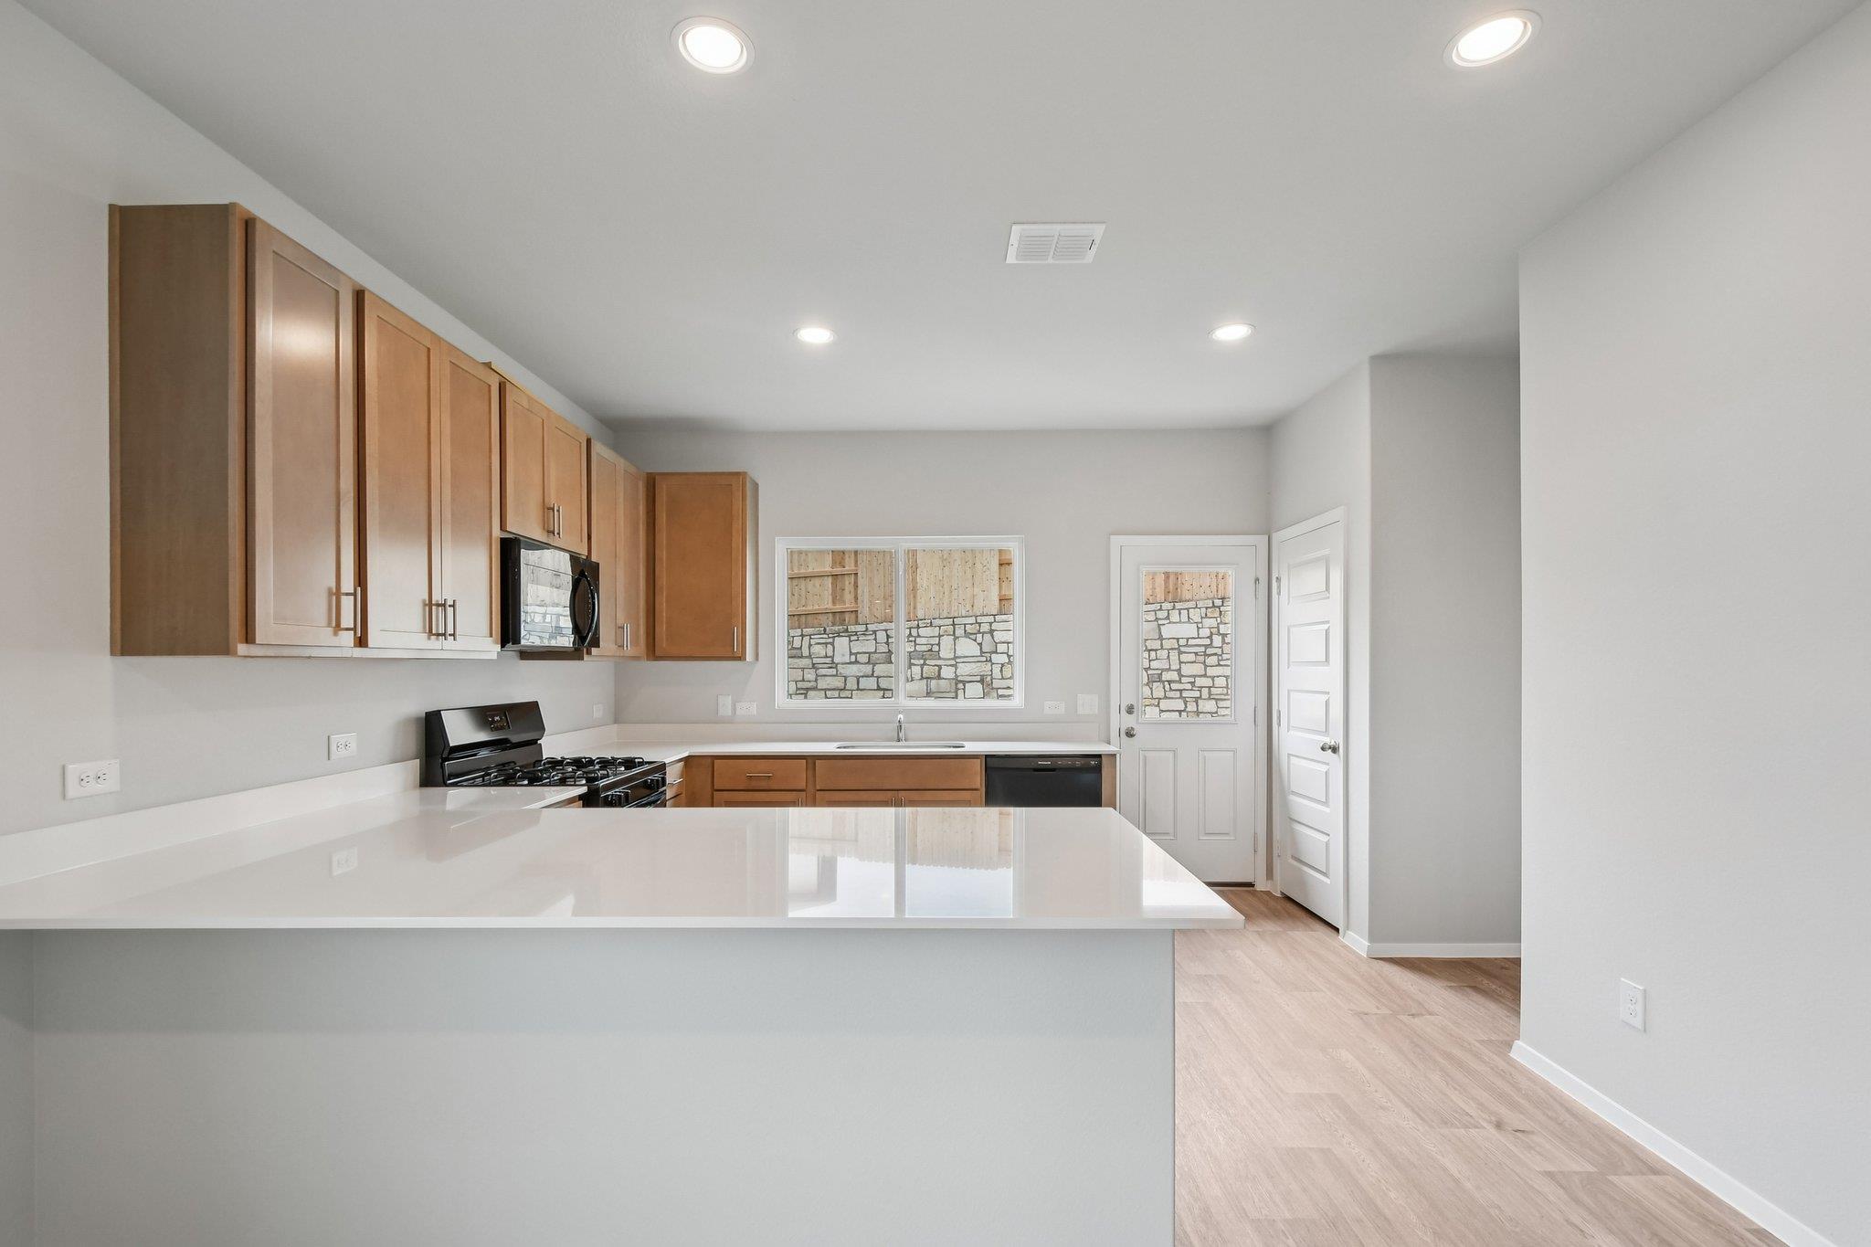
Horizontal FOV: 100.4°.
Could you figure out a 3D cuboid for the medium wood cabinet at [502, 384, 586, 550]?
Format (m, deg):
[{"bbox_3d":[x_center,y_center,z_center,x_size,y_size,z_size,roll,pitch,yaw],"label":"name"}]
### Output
[{"bbox_3d":[-1.807,-0.620,3.355,0.325,0.605,0.755,0,-1,0],"label":"medium wood cabinet"}]

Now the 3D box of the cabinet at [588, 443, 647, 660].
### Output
[{"bbox_3d":[-1.766,-0.340,4.020,0.330,1.070,0.730,0,-2,0],"label":"cabinet"}]

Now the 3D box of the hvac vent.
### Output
[{"bbox_3d":[0.402,-1.279,2.643,0.303,0.020,0.240,0,-2,0],"label":"hvac vent"}]

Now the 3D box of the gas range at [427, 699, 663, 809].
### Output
[{"bbox_3d":[-1.615,0.948,3.355,0.690,1.185,0.757,0,-1,0],"label":"gas range"}]

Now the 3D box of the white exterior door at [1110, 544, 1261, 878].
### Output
[{"bbox_3d":[1.526,0.529,4.700,0.908,2.080,0.090,0,-2,0],"label":"white exterior door"}]

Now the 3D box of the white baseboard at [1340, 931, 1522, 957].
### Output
[{"bbox_3d":[2.341,1.511,3.700,0.720,0.070,0.260,0,-2,0],"label":"white baseboard"}]

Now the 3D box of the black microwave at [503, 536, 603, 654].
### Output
[{"bbox_3d":[-1.780,-0.100,3.355,0.390,0.420,0.757,0,-1,0],"label":"black microwave"}]

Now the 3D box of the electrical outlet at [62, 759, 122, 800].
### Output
[{"bbox_3d":[-1.966,0.363,1.819,0.010,0.077,0.122,0,-1,0],"label":"electrical outlet"}]

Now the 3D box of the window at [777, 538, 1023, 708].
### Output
[{"bbox_3d":[-0.211,0.002,4.735,1.500,1.030,0.100,0,-2,0],"label":"window"}]

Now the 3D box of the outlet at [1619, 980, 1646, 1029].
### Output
[{"bbox_3d":[2.011,1.100,2.247,0.010,0.123,0.080,0,-1,0],"label":"outlet"}]

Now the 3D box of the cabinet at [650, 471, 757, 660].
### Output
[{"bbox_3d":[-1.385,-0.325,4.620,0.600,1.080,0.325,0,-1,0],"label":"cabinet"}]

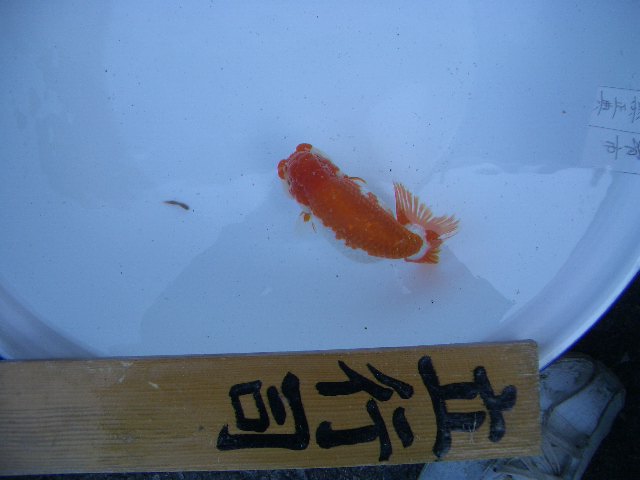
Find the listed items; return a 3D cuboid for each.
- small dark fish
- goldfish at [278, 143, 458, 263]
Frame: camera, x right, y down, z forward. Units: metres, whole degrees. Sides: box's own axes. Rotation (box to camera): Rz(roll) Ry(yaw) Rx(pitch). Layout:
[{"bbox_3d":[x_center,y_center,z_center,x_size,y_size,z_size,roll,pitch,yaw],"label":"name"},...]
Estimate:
[{"bbox_3d":[-0.109,-0.026,0.490,0.021,0.004,0.005,15,84,0],"label":"small dark fish"},{"bbox_3d":[0.030,-0.022,0.475,0.136,0.055,0.065,32,84,2],"label":"goldfish"}]

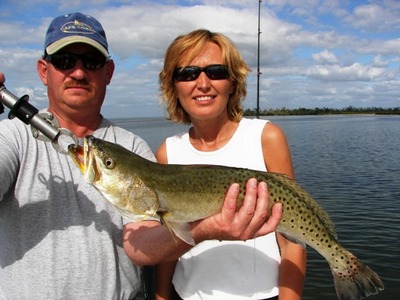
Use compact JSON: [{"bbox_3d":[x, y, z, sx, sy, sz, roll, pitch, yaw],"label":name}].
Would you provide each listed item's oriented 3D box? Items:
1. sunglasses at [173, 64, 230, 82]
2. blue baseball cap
[{"bbox_3d":[0.002,-0.207,1.120,0.142,0.044,0.150,-4,9,-4],"label":"sunglasses"},{"bbox_3d":[-0.322,-0.302,1.080,0.168,0.122,0.265,-2,13,-19],"label":"blue baseball cap"}]

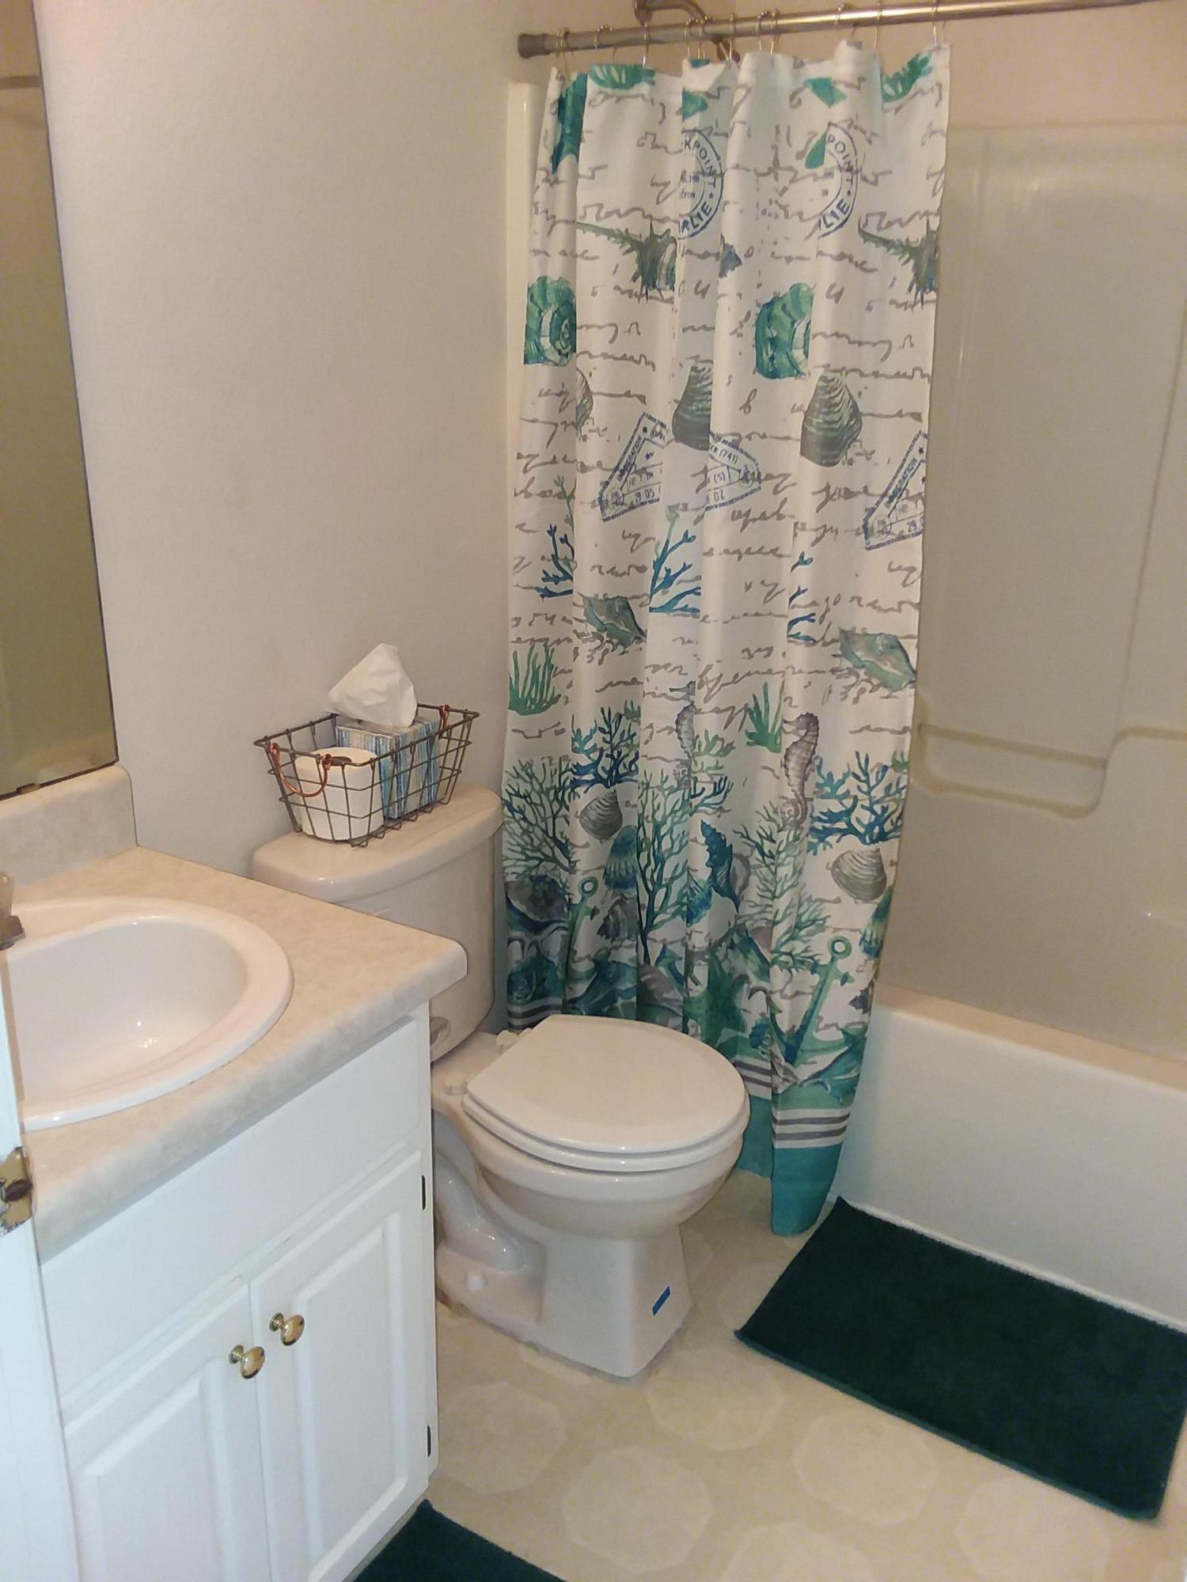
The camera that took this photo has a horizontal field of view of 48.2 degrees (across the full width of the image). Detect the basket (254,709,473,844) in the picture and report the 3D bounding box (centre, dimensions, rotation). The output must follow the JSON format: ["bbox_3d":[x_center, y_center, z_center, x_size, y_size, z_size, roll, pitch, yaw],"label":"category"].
[{"bbox_3d":[-0.337,-0.027,2.027,0.195,0.145,0.298,12,22,27],"label":"basket"}]

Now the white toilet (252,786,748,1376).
[{"bbox_3d":[-0.109,0.453,2.035,0.688,0.743,0.455,13,22,29],"label":"white toilet"}]

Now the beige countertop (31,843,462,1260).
[{"bbox_3d":[-0.537,0.223,1.359,0.553,0.042,0.608,13,22,29],"label":"beige countertop"}]

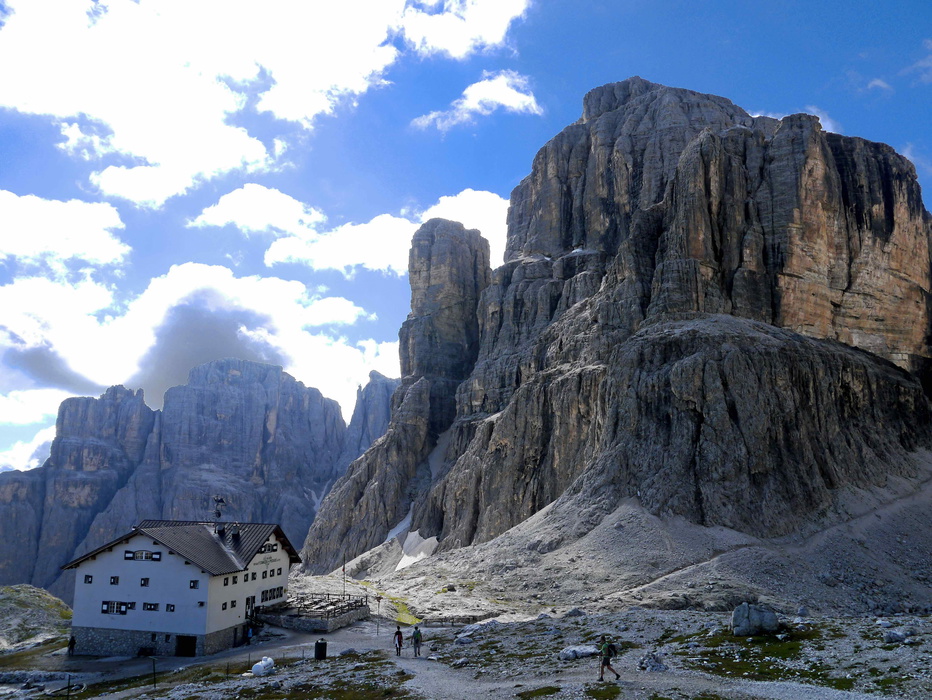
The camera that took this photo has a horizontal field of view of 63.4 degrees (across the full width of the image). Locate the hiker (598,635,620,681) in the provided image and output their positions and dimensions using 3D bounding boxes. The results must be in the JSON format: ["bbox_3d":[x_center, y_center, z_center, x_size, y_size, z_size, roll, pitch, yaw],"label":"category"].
[{"bbox_3d":[5.807,12.543,30.659,0.950,1.740,0.580,-1,-11,9],"label":"hiker"}]

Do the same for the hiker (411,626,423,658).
[{"bbox_3d":[-3.020,17.801,45.984,0.620,1.740,0.550,3,-11,-12],"label":"hiker"}]

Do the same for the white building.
[{"bbox_3d":[-30.262,25.405,82.698,17.930,12.580,17.810,-3,-11,16],"label":"white building"}]

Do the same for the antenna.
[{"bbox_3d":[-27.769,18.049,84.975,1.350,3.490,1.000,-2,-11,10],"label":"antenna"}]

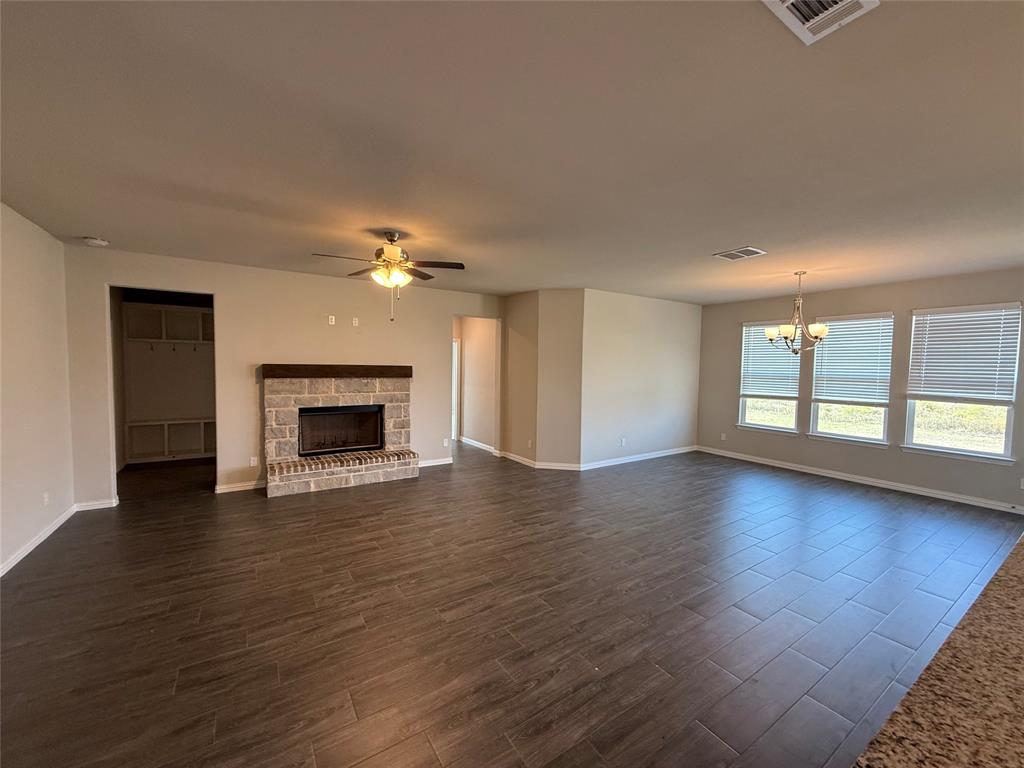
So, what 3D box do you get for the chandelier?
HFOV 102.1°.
[{"bbox_3d":[3.542,-0.863,5.124,0.630,0.988,0.630,-1,3,-33],"label":"chandelier"}]

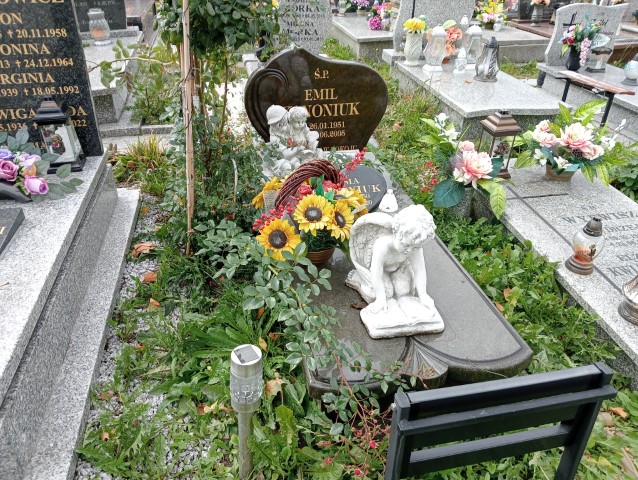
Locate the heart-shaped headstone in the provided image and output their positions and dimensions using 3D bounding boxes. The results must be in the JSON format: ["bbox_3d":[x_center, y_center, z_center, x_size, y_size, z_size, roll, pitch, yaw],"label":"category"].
[{"bbox_3d":[-0.006,-0.806,2.999,0.820,0.590,0.085,-5,31,-9],"label":"heart-shaped headstone"}]

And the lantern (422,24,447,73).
[{"bbox_3d":[1.119,-1.863,4.984,0.207,0.409,0.207,-5,31,-9],"label":"lantern"}]

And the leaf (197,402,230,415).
[{"bbox_3d":[-0.345,0.551,1.688,0.105,0.025,0.050,-6,32,-9],"label":"leaf"}]

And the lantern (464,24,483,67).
[{"bbox_3d":[1.418,-1.787,4.753,0.200,0.380,0.200,-6,32,-9],"label":"lantern"}]

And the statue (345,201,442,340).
[{"bbox_3d":[0.278,0.063,1.793,0.280,0.390,0.360,-6,32,-9],"label":"statue"}]

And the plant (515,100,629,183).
[{"bbox_3d":[1.266,-0.494,2.667,0.560,0.400,0.360,-1,32,-1],"label":"plant"}]

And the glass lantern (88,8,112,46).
[{"bbox_3d":[-2.171,-2.123,5.138,0.200,0.300,0.200,-5,31,-9],"label":"glass lantern"}]

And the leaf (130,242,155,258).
[{"bbox_3d":[-0.849,0.051,2.493,0.110,0.040,0.085,-6,32,-9],"label":"leaf"}]

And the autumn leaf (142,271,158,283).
[{"bbox_3d":[-0.833,0.180,2.555,0.078,0.031,0.072,-5,31,-9],"label":"autumn leaf"}]

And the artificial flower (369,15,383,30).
[{"bbox_3d":[0.711,-2.737,6.500,0.180,0.180,0.170,-5,31,-9],"label":"artificial flower"}]

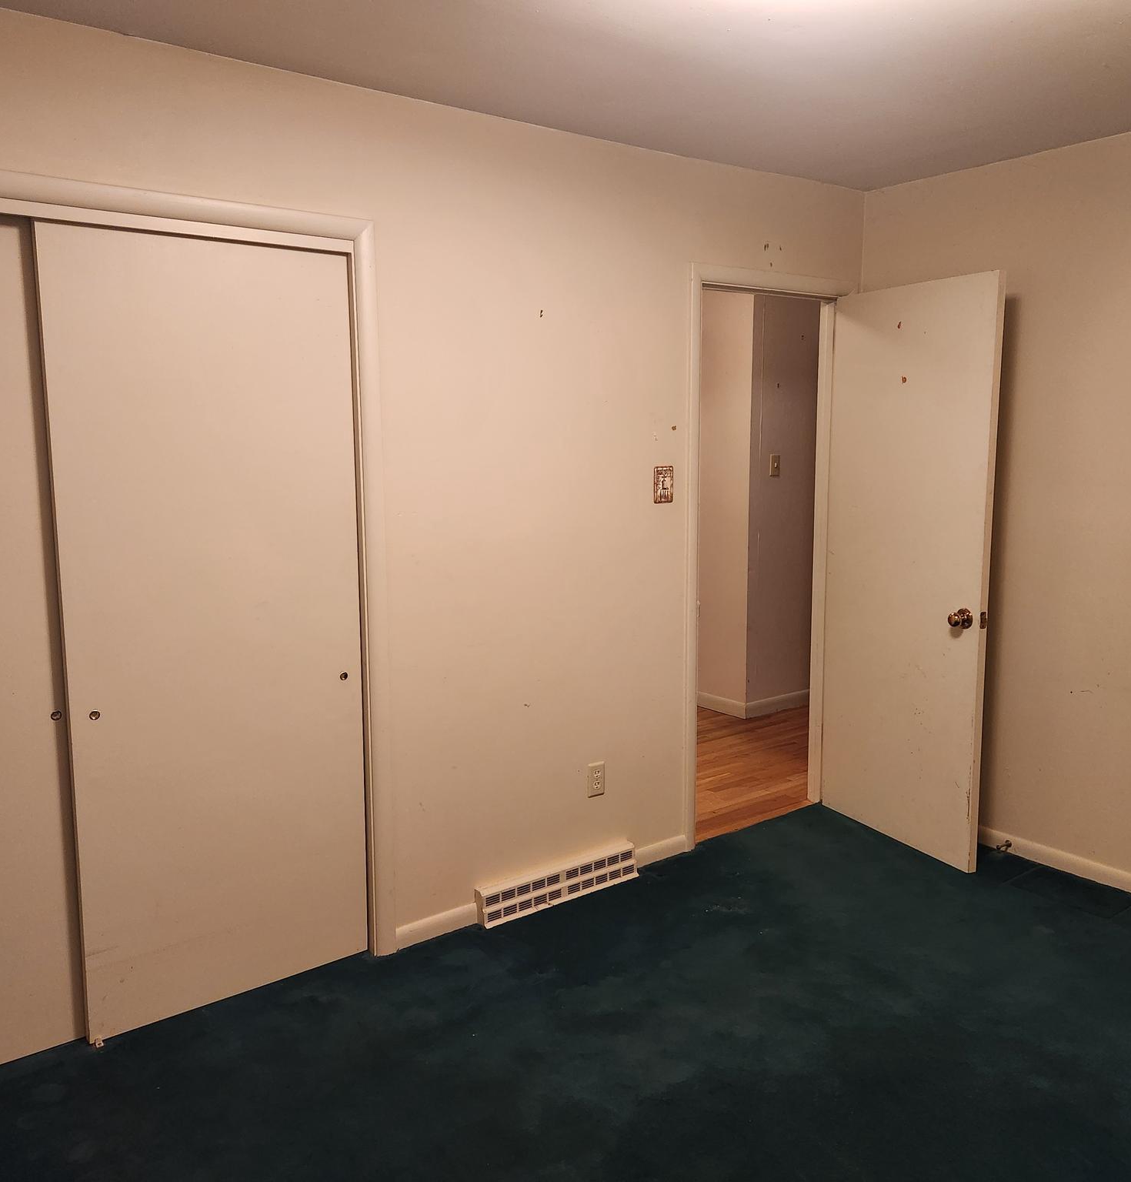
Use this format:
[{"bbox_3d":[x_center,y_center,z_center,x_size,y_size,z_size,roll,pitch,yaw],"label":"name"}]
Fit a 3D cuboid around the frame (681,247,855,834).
[{"bbox_3d":[0.751,-0.122,4.001,0.896,2.096,0.128,-7,10,-37],"label":"frame"}]

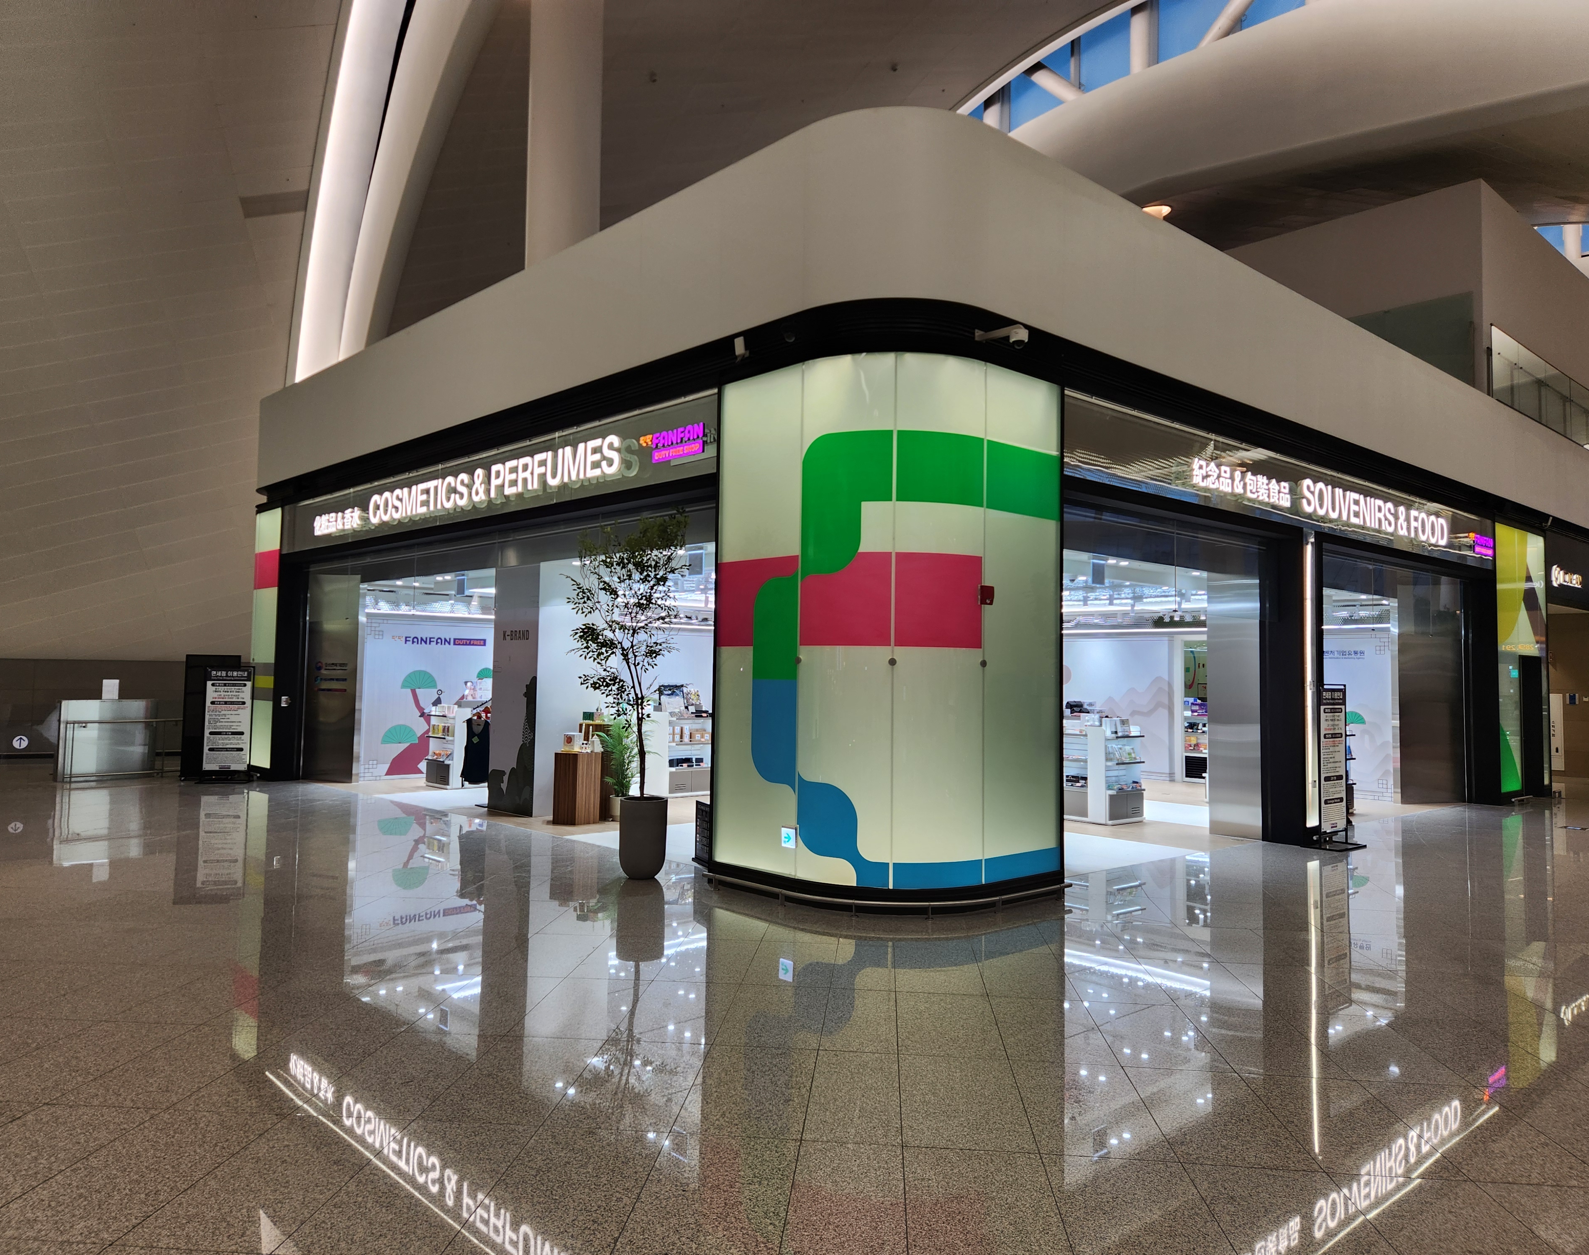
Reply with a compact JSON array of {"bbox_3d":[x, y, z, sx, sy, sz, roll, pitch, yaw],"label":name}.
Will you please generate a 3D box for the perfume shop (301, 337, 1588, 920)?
[{"bbox_3d":[1.641,0.385,16.529,14.200,3.950,12.300,4,-4,-43],"label":"perfume shop"}]

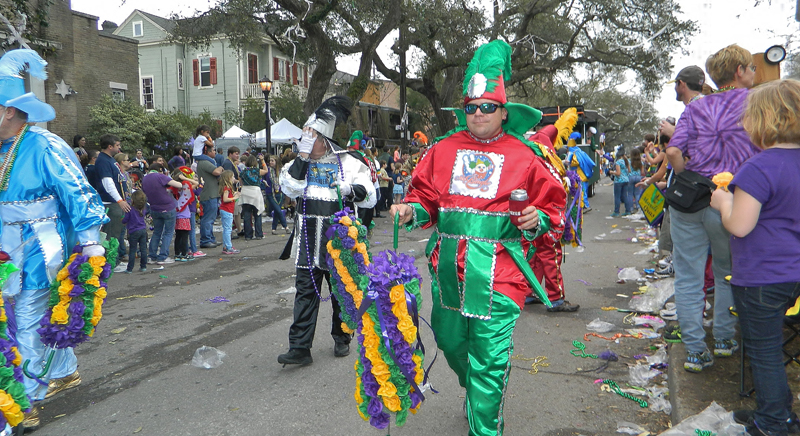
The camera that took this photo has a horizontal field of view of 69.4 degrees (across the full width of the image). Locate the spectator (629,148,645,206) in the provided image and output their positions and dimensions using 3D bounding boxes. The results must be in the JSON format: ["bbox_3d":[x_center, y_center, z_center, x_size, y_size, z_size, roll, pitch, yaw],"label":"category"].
[{"bbox_3d":[6.209,-0.995,15.095,0.440,1.631,0.300,-2,6,-14],"label":"spectator"}]

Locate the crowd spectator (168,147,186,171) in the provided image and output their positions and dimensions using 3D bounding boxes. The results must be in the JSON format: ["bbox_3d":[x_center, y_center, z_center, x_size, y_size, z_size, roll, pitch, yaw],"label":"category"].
[{"bbox_3d":[-5.385,-0.912,14.089,0.360,1.650,0.480,2,7,20],"label":"crowd spectator"}]

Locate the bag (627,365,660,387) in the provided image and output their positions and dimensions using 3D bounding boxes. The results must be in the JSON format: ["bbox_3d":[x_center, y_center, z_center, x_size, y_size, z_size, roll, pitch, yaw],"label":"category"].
[{"bbox_3d":[1.614,1.043,3.814,0.200,0.080,0.170,0,6,6],"label":"bag"}]

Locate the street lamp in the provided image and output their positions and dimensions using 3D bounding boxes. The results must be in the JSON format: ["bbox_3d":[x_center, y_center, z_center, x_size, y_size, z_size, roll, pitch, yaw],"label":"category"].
[{"bbox_3d":[-3.712,-2.157,16.191,0.350,3.543,0.350,2,7,24],"label":"street lamp"}]

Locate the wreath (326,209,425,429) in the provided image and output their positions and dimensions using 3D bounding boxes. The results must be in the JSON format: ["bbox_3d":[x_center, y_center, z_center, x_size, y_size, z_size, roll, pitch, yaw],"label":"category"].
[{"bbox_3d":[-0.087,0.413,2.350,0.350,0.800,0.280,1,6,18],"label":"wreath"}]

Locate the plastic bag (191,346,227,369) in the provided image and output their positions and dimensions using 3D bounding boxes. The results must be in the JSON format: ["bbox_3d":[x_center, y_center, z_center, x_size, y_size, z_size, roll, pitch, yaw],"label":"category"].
[{"bbox_3d":[-1.377,1.003,4.148,0.240,0.085,0.200,-1,6,0],"label":"plastic bag"}]

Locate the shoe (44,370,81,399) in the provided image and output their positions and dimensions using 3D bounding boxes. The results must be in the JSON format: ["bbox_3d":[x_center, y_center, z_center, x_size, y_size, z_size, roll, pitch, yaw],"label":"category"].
[{"bbox_3d":[-2.107,1.001,3.559,0.110,0.125,0.300,2,6,23],"label":"shoe"}]

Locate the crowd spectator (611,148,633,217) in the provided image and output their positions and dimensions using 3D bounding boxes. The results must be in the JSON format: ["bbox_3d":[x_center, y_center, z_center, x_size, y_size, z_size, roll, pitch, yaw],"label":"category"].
[{"bbox_3d":[5.427,-0.894,14.082,0.380,1.661,0.480,5,8,41],"label":"crowd spectator"}]

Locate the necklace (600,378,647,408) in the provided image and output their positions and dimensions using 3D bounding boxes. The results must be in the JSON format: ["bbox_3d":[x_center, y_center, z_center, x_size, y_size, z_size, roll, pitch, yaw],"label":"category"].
[{"bbox_3d":[1.361,1.049,3.495,0.110,0.020,0.400,-3,6,-14],"label":"necklace"}]

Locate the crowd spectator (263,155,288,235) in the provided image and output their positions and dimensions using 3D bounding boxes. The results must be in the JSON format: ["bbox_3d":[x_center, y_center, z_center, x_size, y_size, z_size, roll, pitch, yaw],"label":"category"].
[{"bbox_3d":[-2.587,-0.501,11.905,0.460,1.610,0.420,0,5,0],"label":"crowd spectator"}]

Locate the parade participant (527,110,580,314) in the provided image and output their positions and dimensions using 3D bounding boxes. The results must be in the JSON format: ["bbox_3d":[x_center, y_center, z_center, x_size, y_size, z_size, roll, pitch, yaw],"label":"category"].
[{"bbox_3d":[1.398,-0.077,5.379,0.600,1.870,0.620,-2,6,-13],"label":"parade participant"}]

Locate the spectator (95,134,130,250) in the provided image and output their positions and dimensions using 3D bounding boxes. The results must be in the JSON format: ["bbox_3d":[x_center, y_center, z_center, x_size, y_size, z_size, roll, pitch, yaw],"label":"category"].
[{"bbox_3d":[-3.921,-0.211,7.864,0.360,1.820,0.520,-2,6,-17],"label":"spectator"}]

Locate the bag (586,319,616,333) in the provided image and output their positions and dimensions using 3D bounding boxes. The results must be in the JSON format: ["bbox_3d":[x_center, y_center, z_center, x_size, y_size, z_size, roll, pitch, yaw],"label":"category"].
[{"bbox_3d":[1.688,0.883,4.838,0.200,0.060,0.250,-1,6,0],"label":"bag"}]

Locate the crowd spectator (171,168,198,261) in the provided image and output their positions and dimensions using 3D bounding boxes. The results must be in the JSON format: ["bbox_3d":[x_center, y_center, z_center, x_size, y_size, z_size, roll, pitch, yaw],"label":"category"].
[{"bbox_3d":[-3.237,-0.059,8.643,0.380,1.360,0.420,-4,7,-37],"label":"crowd spectator"}]

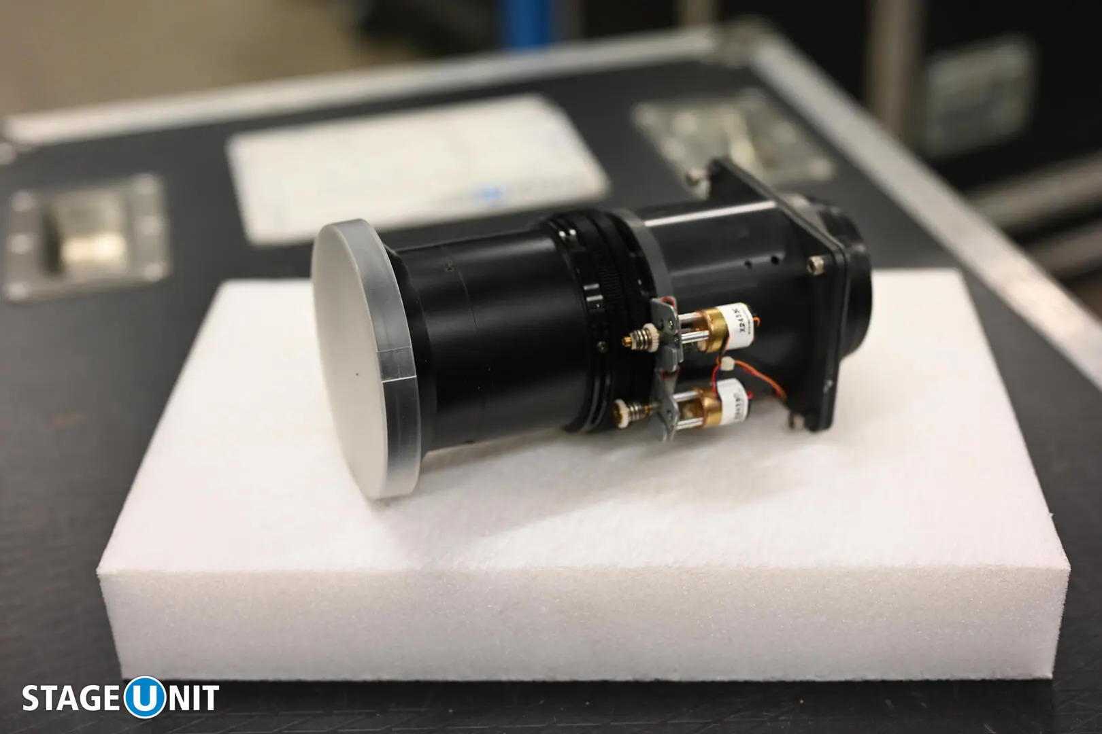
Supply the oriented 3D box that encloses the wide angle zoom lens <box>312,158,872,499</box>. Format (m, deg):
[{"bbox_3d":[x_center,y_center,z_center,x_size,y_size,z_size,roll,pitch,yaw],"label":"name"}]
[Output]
[{"bbox_3d":[0.028,-0.028,0.831,0.287,0.143,0.147,-11,33,-20],"label":"wide angle zoom lens"}]

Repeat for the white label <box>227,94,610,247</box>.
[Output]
[{"bbox_3d":[-0.123,-0.177,1.320,0.297,0.003,0.212,-10,33,-12],"label":"white label"}]

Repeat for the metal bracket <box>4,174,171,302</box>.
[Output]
[{"bbox_3d":[-0.372,-0.100,1.234,0.124,0.020,0.188,-10,33,-11],"label":"metal bracket"}]

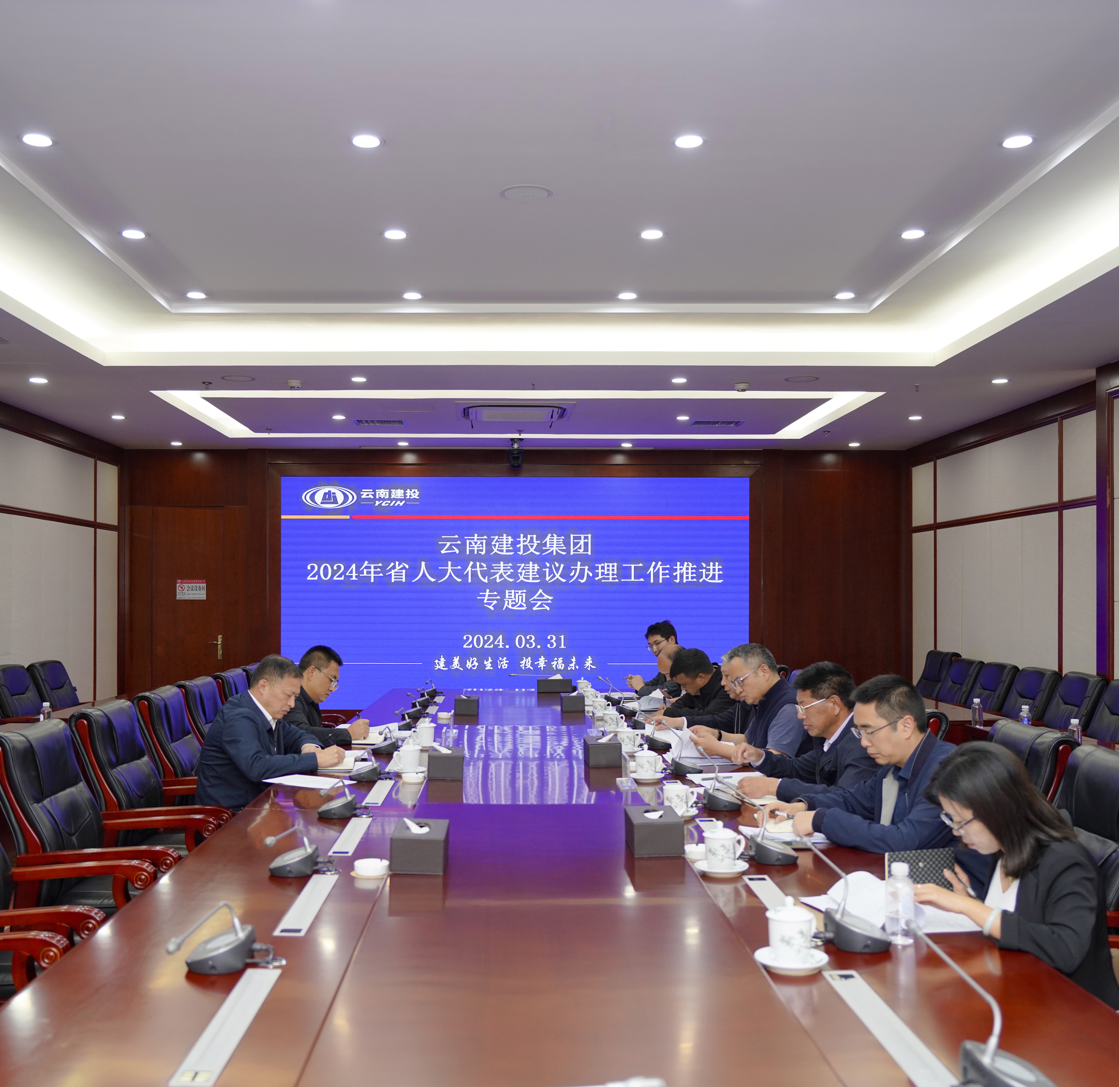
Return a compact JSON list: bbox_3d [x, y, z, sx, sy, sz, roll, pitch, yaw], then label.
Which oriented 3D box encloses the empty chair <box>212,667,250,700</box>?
[{"bbox_3d":[-1.783,1.321,7.511,0.660,1.060,0.640,0,-2,-3],"label":"empty chair"}]

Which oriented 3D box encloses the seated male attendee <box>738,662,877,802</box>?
[{"bbox_3d":[0.977,1.073,4.284,0.700,1.280,0.550,0,-2,-1],"label":"seated male attendee"}]

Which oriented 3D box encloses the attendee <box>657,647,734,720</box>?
[{"bbox_3d":[0.823,1.210,6.750,0.680,1.220,0.550,0,-2,-1],"label":"attendee"}]

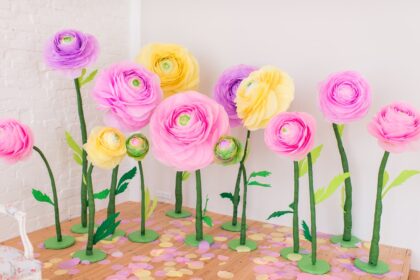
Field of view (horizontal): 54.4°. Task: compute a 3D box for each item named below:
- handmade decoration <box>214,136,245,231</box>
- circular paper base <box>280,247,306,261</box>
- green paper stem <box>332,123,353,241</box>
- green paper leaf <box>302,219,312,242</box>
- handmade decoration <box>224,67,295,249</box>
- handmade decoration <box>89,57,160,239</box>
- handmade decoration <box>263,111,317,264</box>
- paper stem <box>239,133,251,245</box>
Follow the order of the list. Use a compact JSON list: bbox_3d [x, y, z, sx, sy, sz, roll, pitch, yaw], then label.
[{"bbox_3d":[0.160,0.341,3.173,0.241,0.729,0.210,0,7,3],"label":"handmade decoration"},{"bbox_3d":[0.656,0.859,3.112,0.230,0.014,0.230,1,11,0],"label":"circular paper base"},{"bbox_3d":[1.055,0.347,3.242,0.155,0.983,0.100,-4,11,1],"label":"green paper stem"},{"bbox_3d":[0.606,0.572,2.545,0.059,0.139,0.060,2,7,14],"label":"green paper leaf"},{"bbox_3d":[0.402,0.134,3.181,0.460,1.405,0.430,-5,12,-29],"label":"handmade decoration"},{"bbox_3d":[-0.652,0.102,3.227,0.520,1.420,0.400,-4,12,-25],"label":"handmade decoration"},{"bbox_3d":[0.514,0.307,2.700,0.344,0.977,0.280,5,8,25],"label":"handmade decoration"},{"bbox_3d":[0.253,0.348,2.995,0.088,0.836,0.060,2,7,0],"label":"paper stem"}]

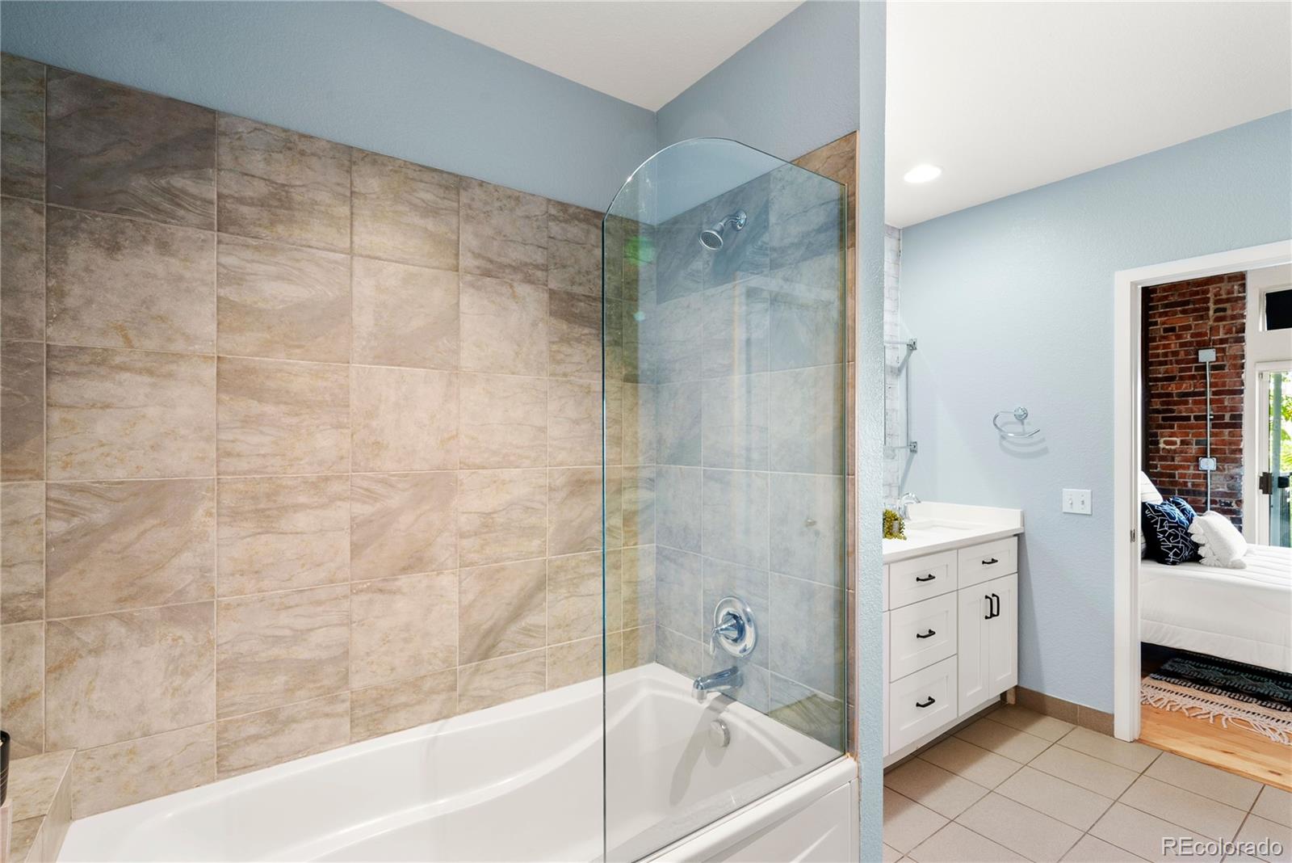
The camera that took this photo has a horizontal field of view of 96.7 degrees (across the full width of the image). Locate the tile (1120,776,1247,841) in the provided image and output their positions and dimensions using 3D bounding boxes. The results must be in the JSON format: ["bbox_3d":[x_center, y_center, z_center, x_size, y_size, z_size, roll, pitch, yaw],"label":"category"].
[{"bbox_3d":[1.983,1.402,2.126,0.302,0.011,0.302,0,0,-35],"label":"tile"}]

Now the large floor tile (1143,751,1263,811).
[{"bbox_3d":[2.234,1.406,2.307,0.280,0.010,0.302,0,-1,-35],"label":"large floor tile"}]

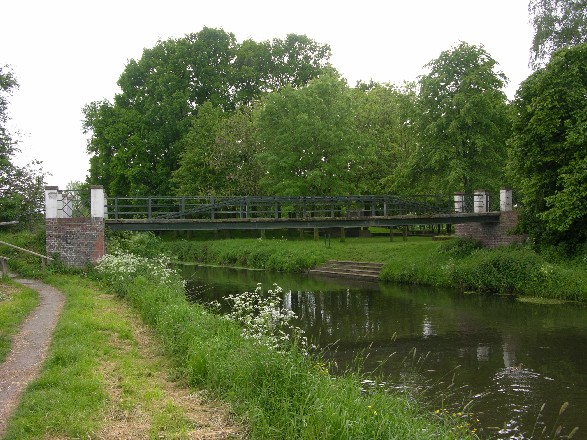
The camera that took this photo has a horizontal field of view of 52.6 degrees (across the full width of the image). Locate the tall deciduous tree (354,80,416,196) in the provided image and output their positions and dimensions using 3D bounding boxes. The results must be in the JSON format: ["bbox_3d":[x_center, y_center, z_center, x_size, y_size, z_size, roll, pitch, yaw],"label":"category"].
[{"bbox_3d":[6.800,-4.300,44.000,6.500,11.700,6.300,0,0,0],"label":"tall deciduous tree"}]

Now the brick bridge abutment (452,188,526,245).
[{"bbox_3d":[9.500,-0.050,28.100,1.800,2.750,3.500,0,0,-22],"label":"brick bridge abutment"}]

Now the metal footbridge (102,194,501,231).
[{"bbox_3d":[1.050,-0.340,24.200,16.800,1.380,1.900,0,0,-22],"label":"metal footbridge"}]

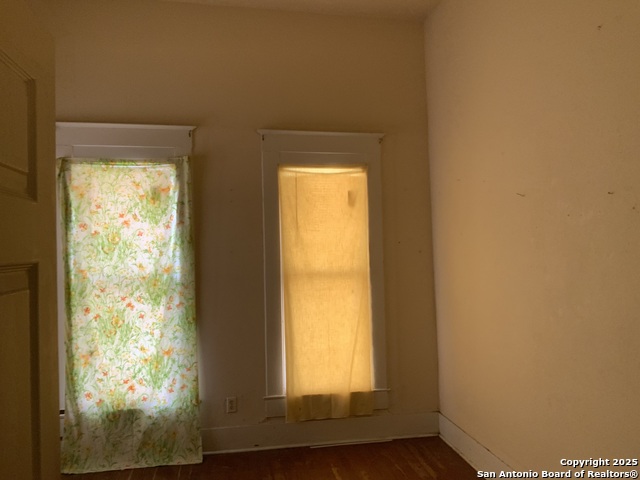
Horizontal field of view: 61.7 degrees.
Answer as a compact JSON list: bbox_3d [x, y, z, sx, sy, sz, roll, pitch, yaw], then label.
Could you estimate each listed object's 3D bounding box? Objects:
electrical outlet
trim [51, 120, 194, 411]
[{"bbox_3d":[-0.643,1.208,3.930,0.073,0.117,0.014,-1,-2,-9],"label":"electrical outlet"},{"bbox_3d":[-1.365,0.195,3.836,0.979,2.037,0.085,-1,-2,-9],"label":"trim"}]

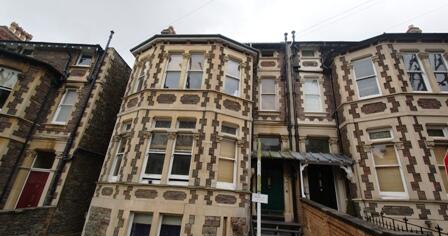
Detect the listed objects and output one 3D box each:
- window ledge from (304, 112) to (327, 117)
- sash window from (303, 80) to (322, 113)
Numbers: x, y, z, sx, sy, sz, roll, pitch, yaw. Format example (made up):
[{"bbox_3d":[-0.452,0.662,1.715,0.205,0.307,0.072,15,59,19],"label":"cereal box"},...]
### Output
[{"bbox_3d":[4.333,-0.153,8.902,1.012,0.153,0.220,2,-21,6],"label":"window ledge"},{"bbox_3d":[4.434,-1.114,9.441,0.896,1.879,0.120,2,-21,6],"label":"sash window"}]

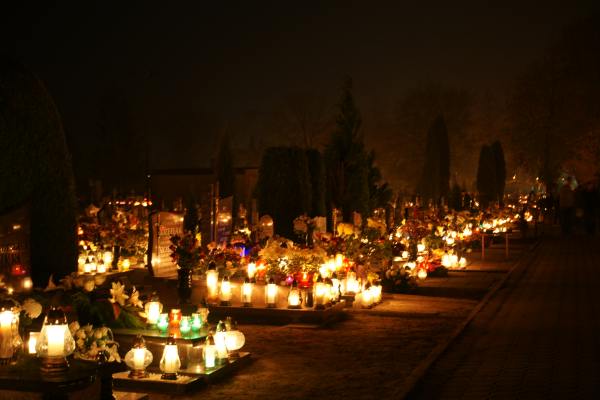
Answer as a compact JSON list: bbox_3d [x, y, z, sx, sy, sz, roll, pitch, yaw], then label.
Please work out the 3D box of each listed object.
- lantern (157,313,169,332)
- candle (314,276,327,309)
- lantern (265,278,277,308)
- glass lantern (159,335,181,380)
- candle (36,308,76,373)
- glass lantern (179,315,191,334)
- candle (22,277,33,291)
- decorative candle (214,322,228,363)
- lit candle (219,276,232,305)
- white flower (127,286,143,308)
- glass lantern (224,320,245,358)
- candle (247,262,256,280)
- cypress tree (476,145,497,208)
[{"bbox_3d":[-1.028,0.919,6.500,0.085,0.136,0.085,0,1,0],"label":"lantern"},{"bbox_3d":[0.212,0.955,8.944,0.118,0.315,0.118,0,1,0],"label":"candle"},{"bbox_3d":[-0.305,0.967,8.963,0.116,0.300,0.116,0,1,0],"label":"lantern"},{"bbox_3d":[-0.887,1.078,5.910,0.146,0.305,0.146,0,1,0],"label":"glass lantern"},{"bbox_3d":[-1.264,0.724,4.500,0.205,0.326,0.205,0,1,0],"label":"candle"},{"bbox_3d":[-0.974,1.060,7.350,0.096,0.150,0.096,0,1,-8],"label":"glass lantern"},{"bbox_3d":[-2.610,0.802,8.300,0.096,0.130,0.096,0,1,-17],"label":"candle"},{"bbox_3d":[-0.661,1.192,7.300,0.120,0.345,0.120,0,1,-5],"label":"decorative candle"},{"bbox_3d":[-0.845,1.045,9.900,0.137,0.340,0.137,0,1,-5],"label":"lit candle"},{"bbox_3d":[-1.294,0.765,6.796,0.123,0.163,0.118,0,1,-30],"label":"white flower"},{"bbox_3d":[-0.559,1.195,7.450,0.180,0.345,0.180,0,1,-4],"label":"glass lantern"},{"bbox_3d":[-0.535,0.796,9.653,0.099,0.187,0.099,0,1,0],"label":"candle"},{"bbox_3d":[8.631,-0.935,40.000,0.946,3.254,0.946,0,1,0],"label":"cypress tree"}]

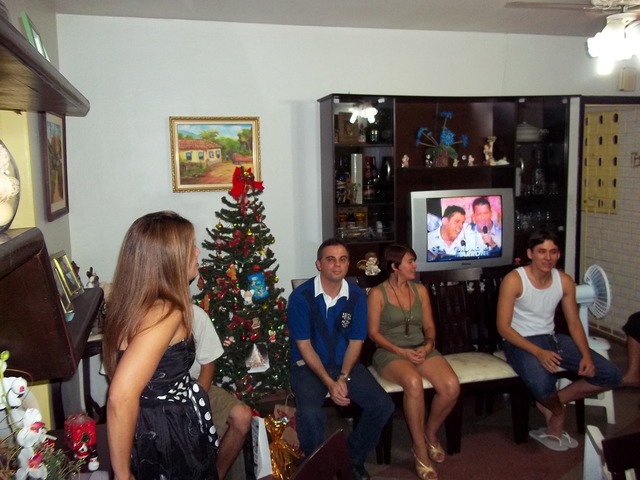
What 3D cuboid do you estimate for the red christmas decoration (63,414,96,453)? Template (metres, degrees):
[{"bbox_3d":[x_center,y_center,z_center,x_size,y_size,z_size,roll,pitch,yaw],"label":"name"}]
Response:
[{"bbox_3d":[-0.807,0.649,1.988,0.091,0.094,0.091,-6,8,-37],"label":"red christmas decoration"}]

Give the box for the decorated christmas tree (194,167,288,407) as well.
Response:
[{"bbox_3d":[-0.452,0.382,3.650,0.672,1.640,0.672,-3,6,-14],"label":"decorated christmas tree"}]

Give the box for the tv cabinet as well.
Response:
[{"bbox_3d":[0.891,0.093,4.212,1.714,2.145,0.405,-3,6,-14],"label":"tv cabinet"}]

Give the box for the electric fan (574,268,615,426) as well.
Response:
[{"bbox_3d":[1.776,0.671,3.911,0.316,1.028,0.346,-2,6,-8],"label":"electric fan"}]

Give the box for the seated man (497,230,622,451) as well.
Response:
[{"bbox_3d":[1.384,0.601,3.521,0.553,1.265,0.692,-3,6,-14],"label":"seated man"}]

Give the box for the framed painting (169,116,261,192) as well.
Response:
[{"bbox_3d":[-0.688,-0.571,3.944,0.587,0.498,0.040,-3,6,-14],"label":"framed painting"}]

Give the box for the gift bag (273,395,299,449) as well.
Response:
[{"bbox_3d":[-0.180,1.082,3.472,0.198,0.370,0.109,0,6,6],"label":"gift bag"}]

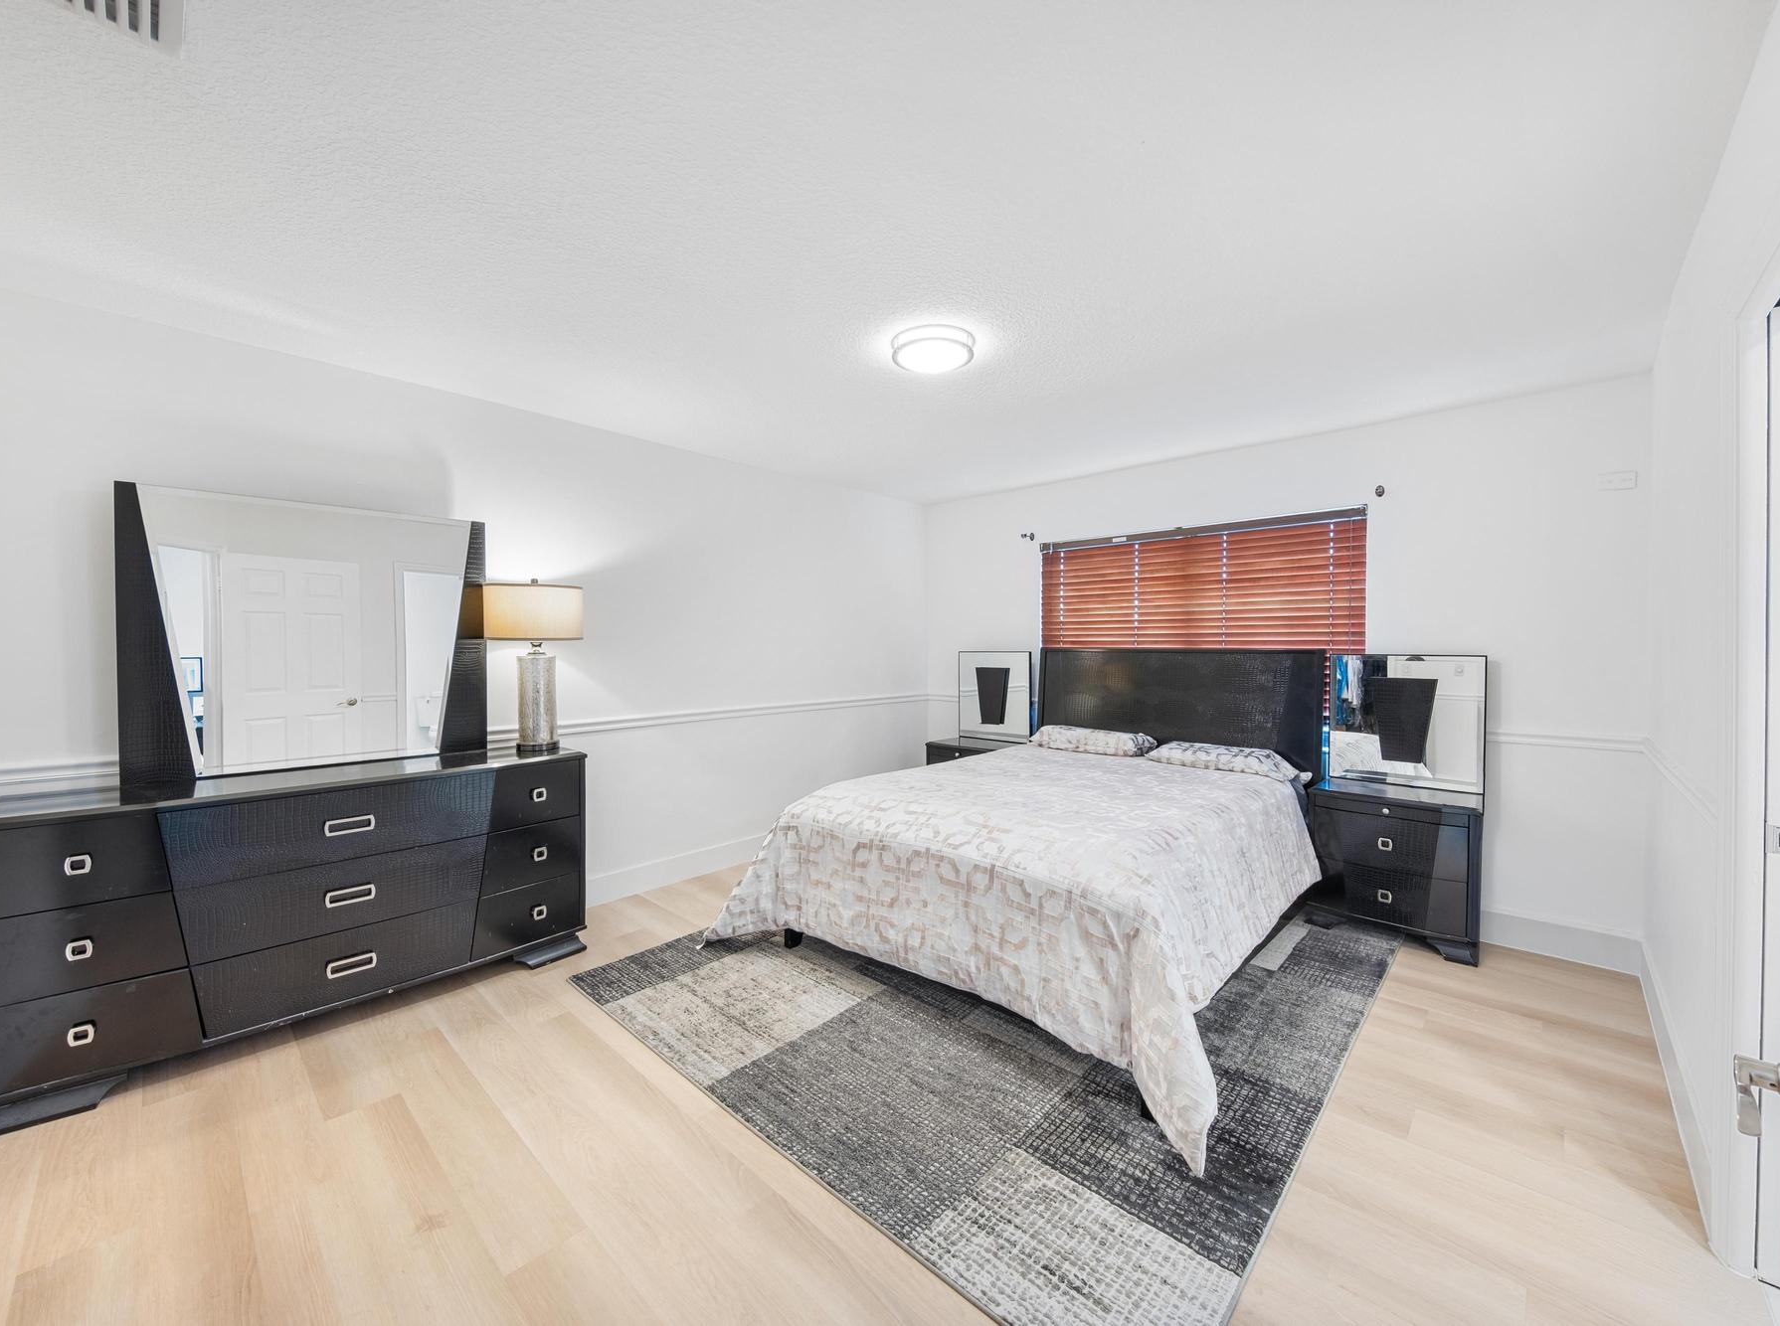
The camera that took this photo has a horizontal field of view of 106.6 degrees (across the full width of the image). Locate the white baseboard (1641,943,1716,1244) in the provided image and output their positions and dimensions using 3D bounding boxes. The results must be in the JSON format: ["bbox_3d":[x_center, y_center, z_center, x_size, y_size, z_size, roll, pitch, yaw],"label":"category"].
[{"bbox_3d":[2.413,1.200,2.053,1.700,0.140,0.018,-1,1,-45],"label":"white baseboard"}]

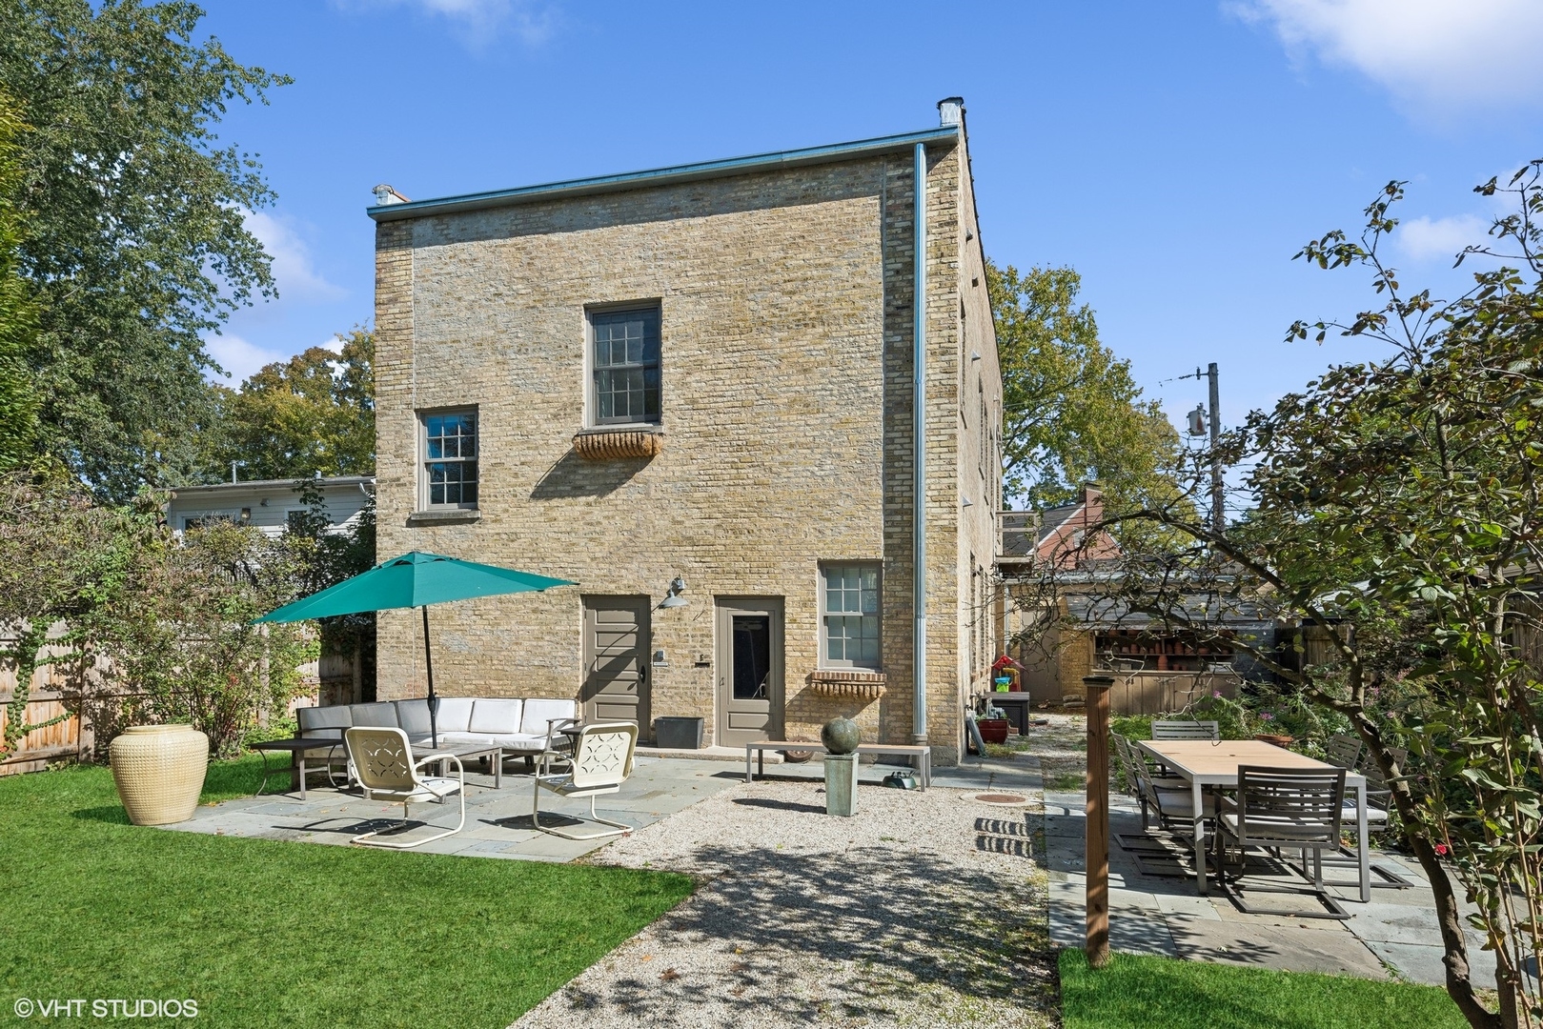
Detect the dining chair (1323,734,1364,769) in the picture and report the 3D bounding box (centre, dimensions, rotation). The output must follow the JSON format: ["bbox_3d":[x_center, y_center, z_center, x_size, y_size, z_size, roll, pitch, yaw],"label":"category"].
[{"bbox_3d":[4.040,2.129,6.530,0.660,0.870,0.610,-1,-7,15],"label":"dining chair"}]

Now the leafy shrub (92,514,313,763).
[{"bbox_3d":[-7.050,1.500,10.700,2.450,3.000,2.200,3,-5,-30],"label":"leafy shrub"}]

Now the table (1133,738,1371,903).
[{"bbox_3d":[3.440,2.170,6.420,1.050,0.750,2.070,-1,-4,14],"label":"table"}]

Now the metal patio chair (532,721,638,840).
[{"bbox_3d":[-1.530,2.140,7.030,0.680,0.880,0.590,-4,-6,44],"label":"metal patio chair"}]

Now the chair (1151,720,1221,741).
[{"bbox_3d":[3.690,2.272,7.500,0.610,0.870,0.660,-1,-7,15],"label":"chair"}]

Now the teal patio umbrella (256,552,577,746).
[{"bbox_3d":[-3.400,1.563,8.530,2.950,2.420,2.950,-5,-3,13],"label":"teal patio umbrella"}]

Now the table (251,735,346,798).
[{"bbox_3d":[-4.570,2.458,8.280,0.570,0.500,0.560,-1,-7,14],"label":"table"}]

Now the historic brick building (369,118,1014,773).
[{"bbox_3d":[0.080,-0.420,18.400,9.100,8.400,13.200,-1,-4,17],"label":"historic brick building"}]

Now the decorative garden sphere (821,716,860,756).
[{"bbox_3d":[0.625,2.020,7.800,0.360,0.360,0.360,0,-4,0],"label":"decorative garden sphere"}]

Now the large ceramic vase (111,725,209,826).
[{"bbox_3d":[-5.140,2.180,7.220,0.690,0.790,0.690,3,-5,-36],"label":"large ceramic vase"}]

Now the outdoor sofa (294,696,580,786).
[{"bbox_3d":[-3.524,2.495,9.438,2.000,0.810,2.280,-1,-7,14],"label":"outdoor sofa"}]

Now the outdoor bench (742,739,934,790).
[{"bbox_3d":[0.735,2.731,9.360,1.900,0.435,0.390,-1,-7,14],"label":"outdoor bench"}]

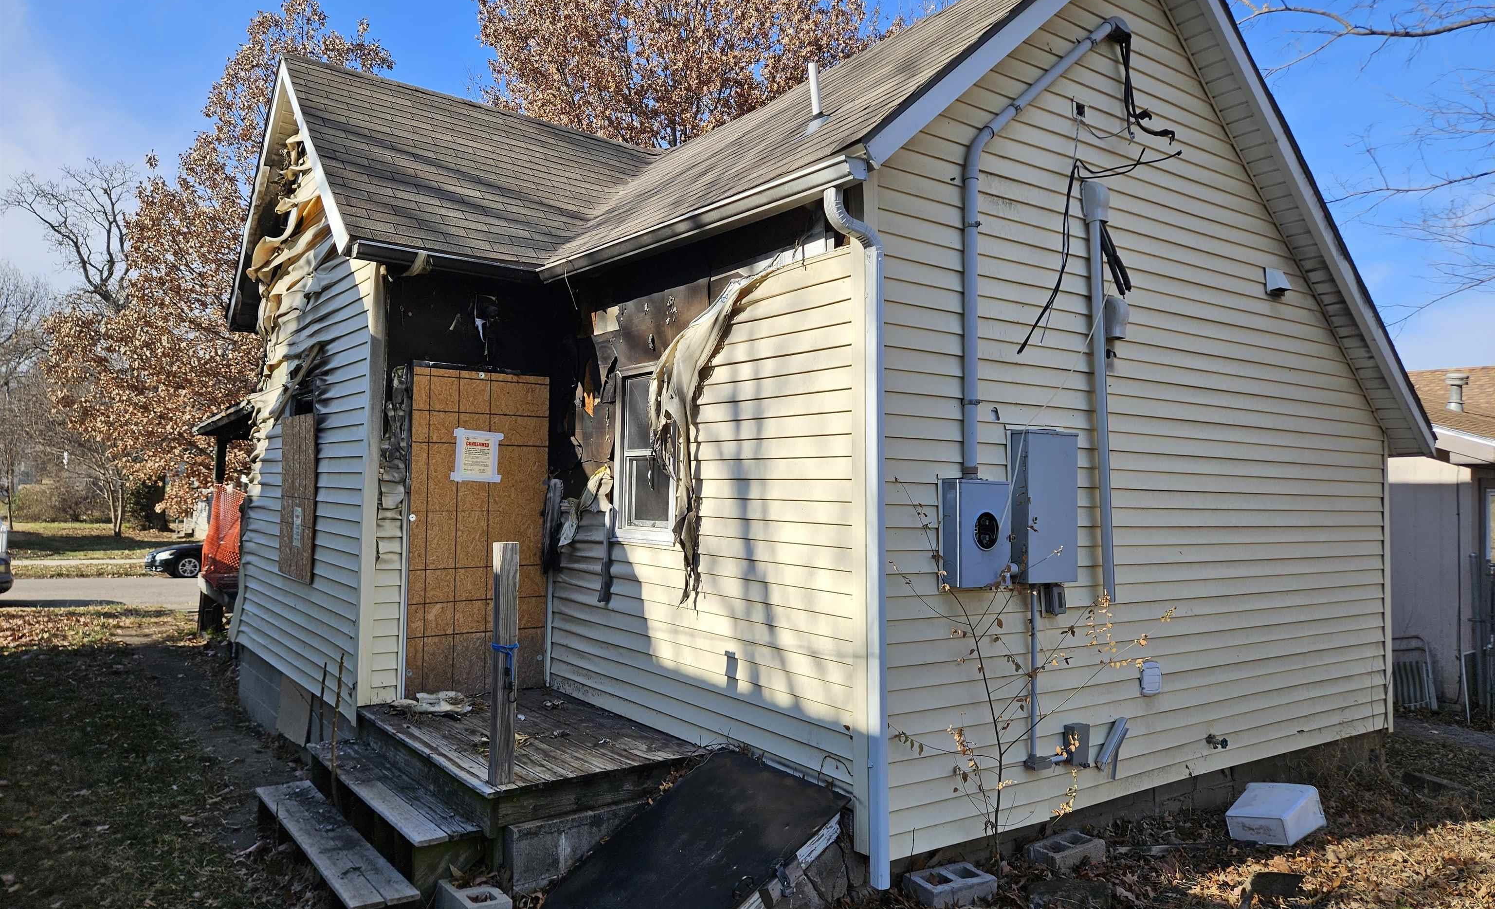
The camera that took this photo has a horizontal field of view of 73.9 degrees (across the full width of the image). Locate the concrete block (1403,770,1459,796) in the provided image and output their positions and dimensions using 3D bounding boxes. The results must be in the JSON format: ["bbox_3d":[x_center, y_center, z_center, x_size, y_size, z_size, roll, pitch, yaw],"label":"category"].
[{"bbox_3d":[4.520,2.165,6.520,0.180,0.150,0.370,2,-3,-35],"label":"concrete block"}]

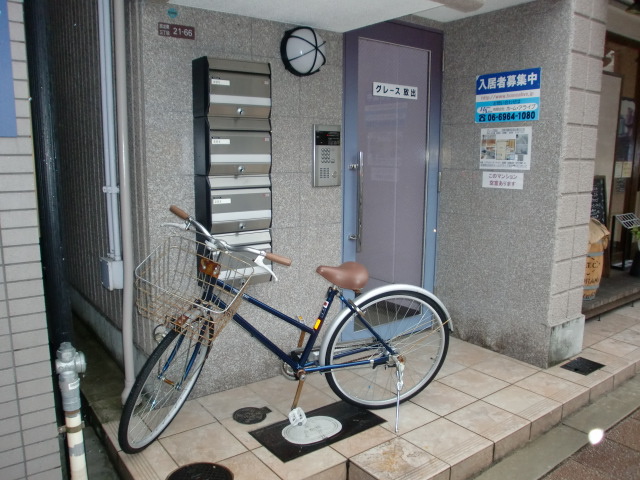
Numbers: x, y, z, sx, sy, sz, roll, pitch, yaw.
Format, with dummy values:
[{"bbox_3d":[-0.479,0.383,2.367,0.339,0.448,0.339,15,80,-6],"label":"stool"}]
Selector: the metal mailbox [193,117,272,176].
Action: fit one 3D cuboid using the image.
[{"bbox_3d":[-0.426,-0.462,2.586,0.338,0.274,0.177,-7,11,-37],"label":"metal mailbox"}]

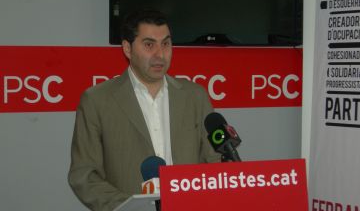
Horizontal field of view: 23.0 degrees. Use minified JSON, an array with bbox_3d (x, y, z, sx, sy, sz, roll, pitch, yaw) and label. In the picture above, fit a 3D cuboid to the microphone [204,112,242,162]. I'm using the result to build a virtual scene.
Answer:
[{"bbox_3d":[0.134,0.107,2.460,0.062,0.215,0.062,-40,-36,15],"label":"microphone"}]

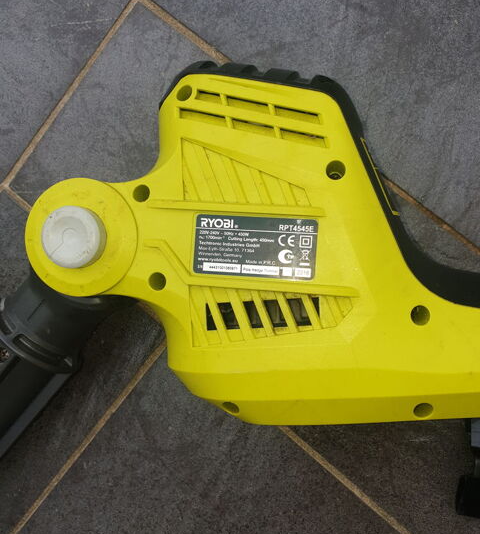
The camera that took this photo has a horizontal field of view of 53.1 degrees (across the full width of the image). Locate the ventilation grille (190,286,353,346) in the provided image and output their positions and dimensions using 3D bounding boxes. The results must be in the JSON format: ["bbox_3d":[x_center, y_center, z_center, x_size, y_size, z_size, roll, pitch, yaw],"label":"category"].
[{"bbox_3d":[0.014,0.028,0.242,0.083,0.006,0.032,3,91,7],"label":"ventilation grille"}]

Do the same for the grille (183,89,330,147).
[{"bbox_3d":[0.007,-0.075,0.242,0.078,0.006,0.018,12,92,6],"label":"grille"}]

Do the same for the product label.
[{"bbox_3d":[0.008,-0.010,0.240,0.061,0.001,0.030,3,91,7],"label":"product label"}]

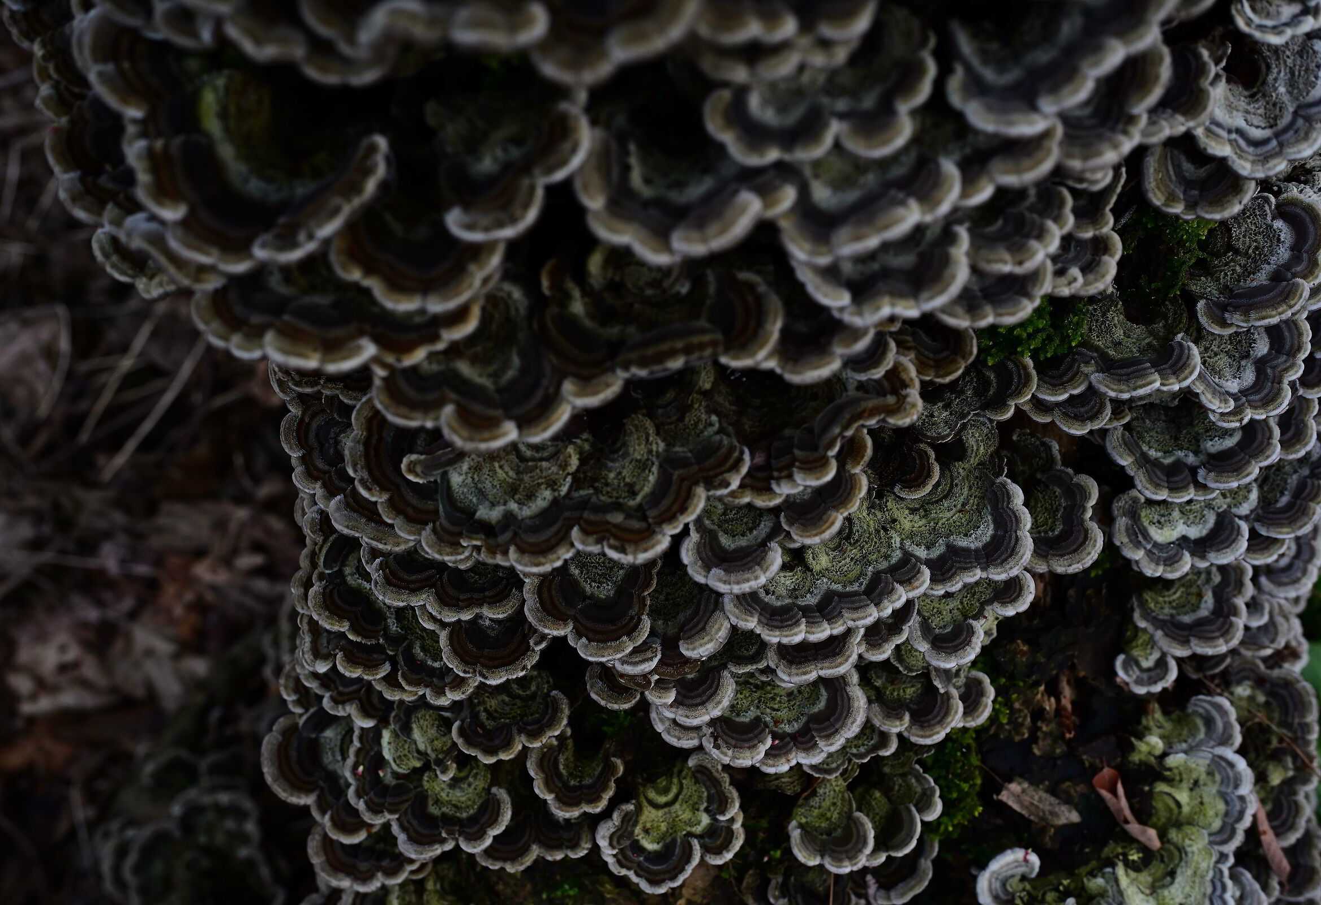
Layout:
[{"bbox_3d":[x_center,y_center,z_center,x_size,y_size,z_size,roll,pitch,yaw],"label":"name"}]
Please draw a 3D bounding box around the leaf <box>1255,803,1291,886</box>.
[{"bbox_3d":[0.264,0.169,0.650,0.009,0.006,0.035,-15,81,-12],"label":"leaf"}]

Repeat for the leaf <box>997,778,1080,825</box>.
[{"bbox_3d":[0.159,0.148,0.630,0.035,0.005,0.013,15,73,5],"label":"leaf"}]

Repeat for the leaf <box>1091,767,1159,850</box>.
[{"bbox_3d":[0.196,0.149,0.630,0.013,0.009,0.040,-29,75,-9],"label":"leaf"}]

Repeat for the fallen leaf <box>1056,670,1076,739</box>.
[{"bbox_3d":[0.170,0.105,0.630,0.007,0.005,0.028,-5,84,-3],"label":"fallen leaf"}]

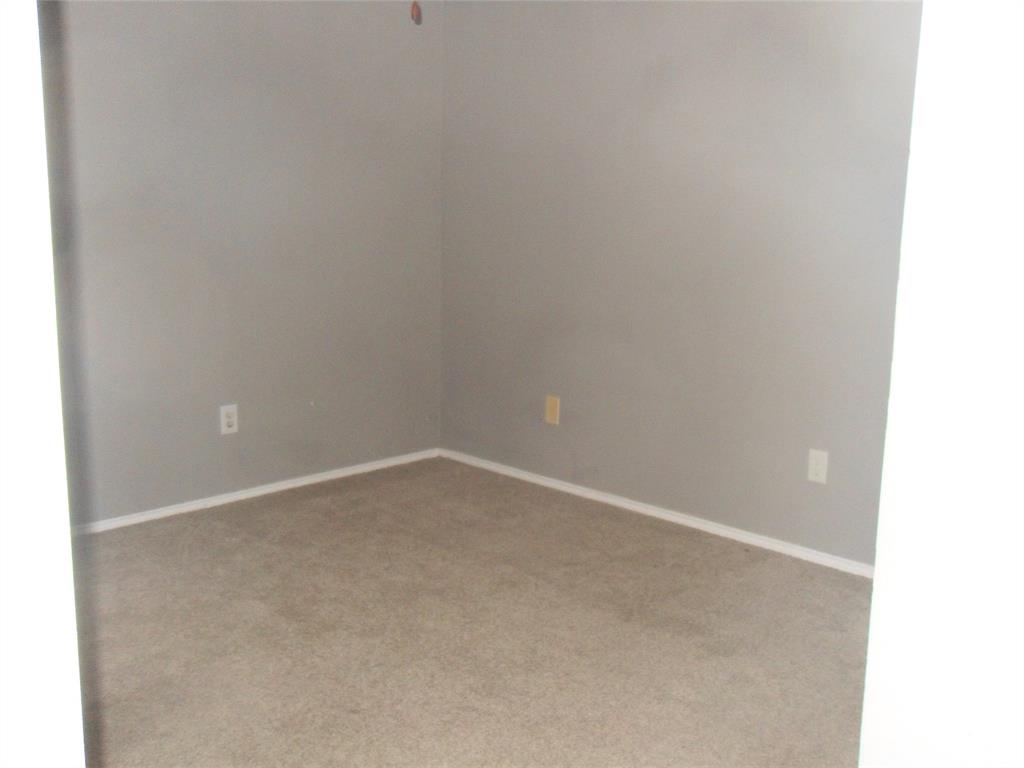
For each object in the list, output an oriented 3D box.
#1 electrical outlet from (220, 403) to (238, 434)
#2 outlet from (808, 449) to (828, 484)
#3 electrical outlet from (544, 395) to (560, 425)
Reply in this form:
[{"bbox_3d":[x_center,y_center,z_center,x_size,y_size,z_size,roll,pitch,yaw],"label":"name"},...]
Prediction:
[{"bbox_3d":[-1.117,0.139,4.088,0.008,0.115,0.071,11,15,43],"label":"electrical outlet"},{"bbox_3d":[1.048,0.281,3.547,0.071,0.115,0.008,11,15,43],"label":"outlet"},{"bbox_3d":[0.171,0.110,4.387,0.071,0.115,0.008,11,15,43],"label":"electrical outlet"}]

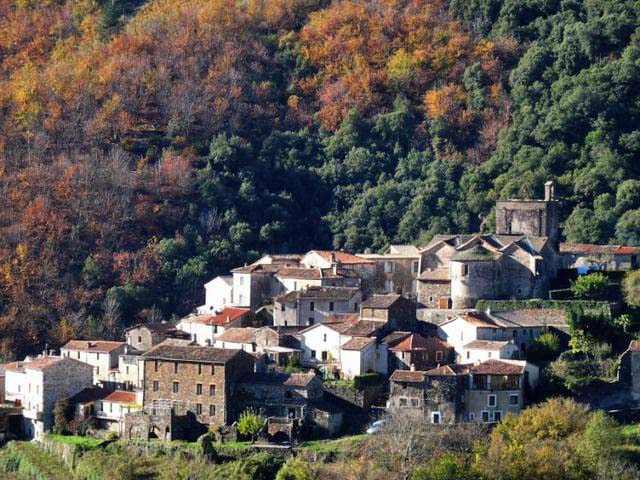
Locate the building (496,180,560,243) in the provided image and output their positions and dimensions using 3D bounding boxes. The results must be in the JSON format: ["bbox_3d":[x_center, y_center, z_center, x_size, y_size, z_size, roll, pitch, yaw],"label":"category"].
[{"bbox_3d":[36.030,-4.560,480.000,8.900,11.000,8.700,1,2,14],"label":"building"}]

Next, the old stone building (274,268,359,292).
[{"bbox_3d":[-0.320,6.830,464.000,13.000,4.600,6.200,1,2,20],"label":"old stone building"}]

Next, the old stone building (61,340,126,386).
[{"bbox_3d":[-40.860,23.060,515.000,12.200,8.000,8.200,2,3,41],"label":"old stone building"}]

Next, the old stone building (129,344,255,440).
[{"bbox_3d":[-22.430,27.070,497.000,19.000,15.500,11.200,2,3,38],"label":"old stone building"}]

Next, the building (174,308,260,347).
[{"bbox_3d":[-19.350,16.540,526.000,12.400,6.900,9.200,2,3,39],"label":"building"}]

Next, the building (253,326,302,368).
[{"bbox_3d":[-6.810,17.220,445.000,5.100,6.100,5.900,2,3,35],"label":"building"}]

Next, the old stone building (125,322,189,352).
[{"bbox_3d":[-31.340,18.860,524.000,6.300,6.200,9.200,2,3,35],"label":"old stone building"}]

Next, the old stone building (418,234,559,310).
[{"bbox_3d":[32.750,6.080,540.000,25.000,14.000,17.000,1,2,12],"label":"old stone building"}]

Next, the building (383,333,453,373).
[{"bbox_3d":[15.820,18.020,443.000,8.400,5.700,5.300,-2,3,-40],"label":"building"}]

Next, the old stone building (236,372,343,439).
[{"bbox_3d":[-5.480,29.740,500.000,14.500,10.600,11.000,1,3,30],"label":"old stone building"}]

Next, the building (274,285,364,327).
[{"bbox_3d":[-0.150,11.050,456.000,12.800,6.600,7.000,1,2,22],"label":"building"}]

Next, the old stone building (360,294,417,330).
[{"bbox_3d":[11.250,12.110,455.000,5.800,6.000,7.100,2,3,40],"label":"old stone building"}]

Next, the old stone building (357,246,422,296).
[{"bbox_3d":[11.800,5.330,473.000,10.200,8.500,7.500,0,2,6],"label":"old stone building"}]

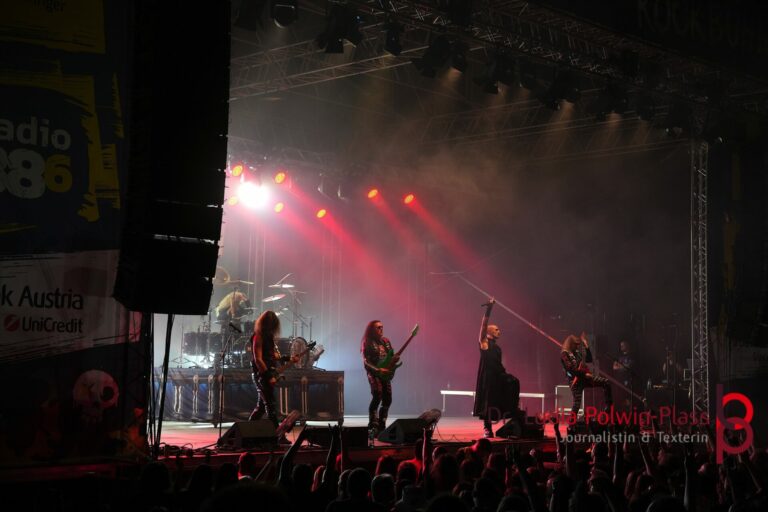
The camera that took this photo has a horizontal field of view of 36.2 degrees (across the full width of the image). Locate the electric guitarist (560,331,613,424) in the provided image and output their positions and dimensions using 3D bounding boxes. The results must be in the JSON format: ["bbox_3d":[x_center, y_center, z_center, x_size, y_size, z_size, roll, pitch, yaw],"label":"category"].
[{"bbox_3d":[3.504,2.146,20.300,0.820,1.720,0.620,-1,-5,30],"label":"electric guitarist"}]

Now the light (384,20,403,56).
[{"bbox_3d":[0.142,-3.244,17.500,0.290,0.500,0.330,5,-5,-41],"label":"light"}]

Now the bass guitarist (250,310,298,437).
[{"bbox_3d":[-1.526,1.667,16.500,0.620,1.760,0.620,-2,-5,38],"label":"bass guitarist"}]

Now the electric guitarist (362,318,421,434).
[{"bbox_3d":[0.067,1.827,17.500,0.780,1.740,0.620,5,-6,-43],"label":"electric guitarist"}]

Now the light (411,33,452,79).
[{"bbox_3d":[0.729,-3.061,18.000,0.500,0.600,0.420,5,-5,-41],"label":"light"}]

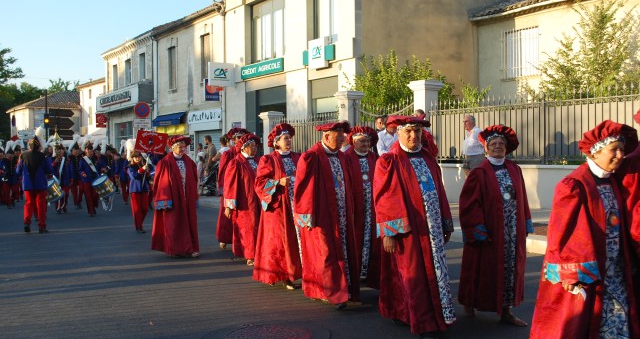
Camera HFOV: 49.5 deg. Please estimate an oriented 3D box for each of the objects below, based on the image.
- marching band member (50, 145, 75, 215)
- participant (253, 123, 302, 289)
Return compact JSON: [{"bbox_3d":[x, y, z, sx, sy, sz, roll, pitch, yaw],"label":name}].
[{"bbox_3d":[-6.378,0.223,17.200,0.560,1.750,0.450,-2,2,-25],"label":"marching band member"},{"bbox_3d":[-0.459,0.394,7.500,0.500,1.760,0.600,1,2,44],"label":"participant"}]

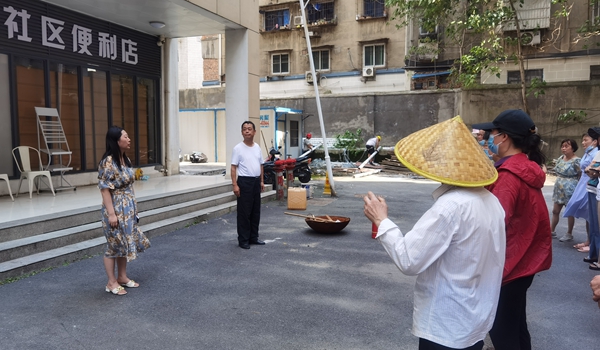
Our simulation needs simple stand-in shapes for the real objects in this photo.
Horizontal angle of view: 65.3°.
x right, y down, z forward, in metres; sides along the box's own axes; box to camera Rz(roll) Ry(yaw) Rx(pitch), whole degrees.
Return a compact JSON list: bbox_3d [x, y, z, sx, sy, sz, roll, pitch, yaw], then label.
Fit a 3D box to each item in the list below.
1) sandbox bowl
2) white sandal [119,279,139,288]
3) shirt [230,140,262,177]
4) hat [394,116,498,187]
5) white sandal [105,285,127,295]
[{"bbox_3d":[0.449,0.822,7.497,0.720,0.205,0.720,0,5,0],"label":"sandbox bowl"},{"bbox_3d":[-1.771,1.114,4.818,0.225,0.075,0.085,0,5,5],"label":"white sandal"},{"bbox_3d":[-0.749,-0.217,6.550,0.460,0.500,0.270,-4,6,-40],"label":"shirt"},{"bbox_3d":[0.613,-0.146,1.881,0.420,0.200,0.420,-1,32,-17],"label":"hat"},{"bbox_3d":[-1.818,1.130,4.628,0.225,0.075,0.085,2,5,24],"label":"white sandal"}]

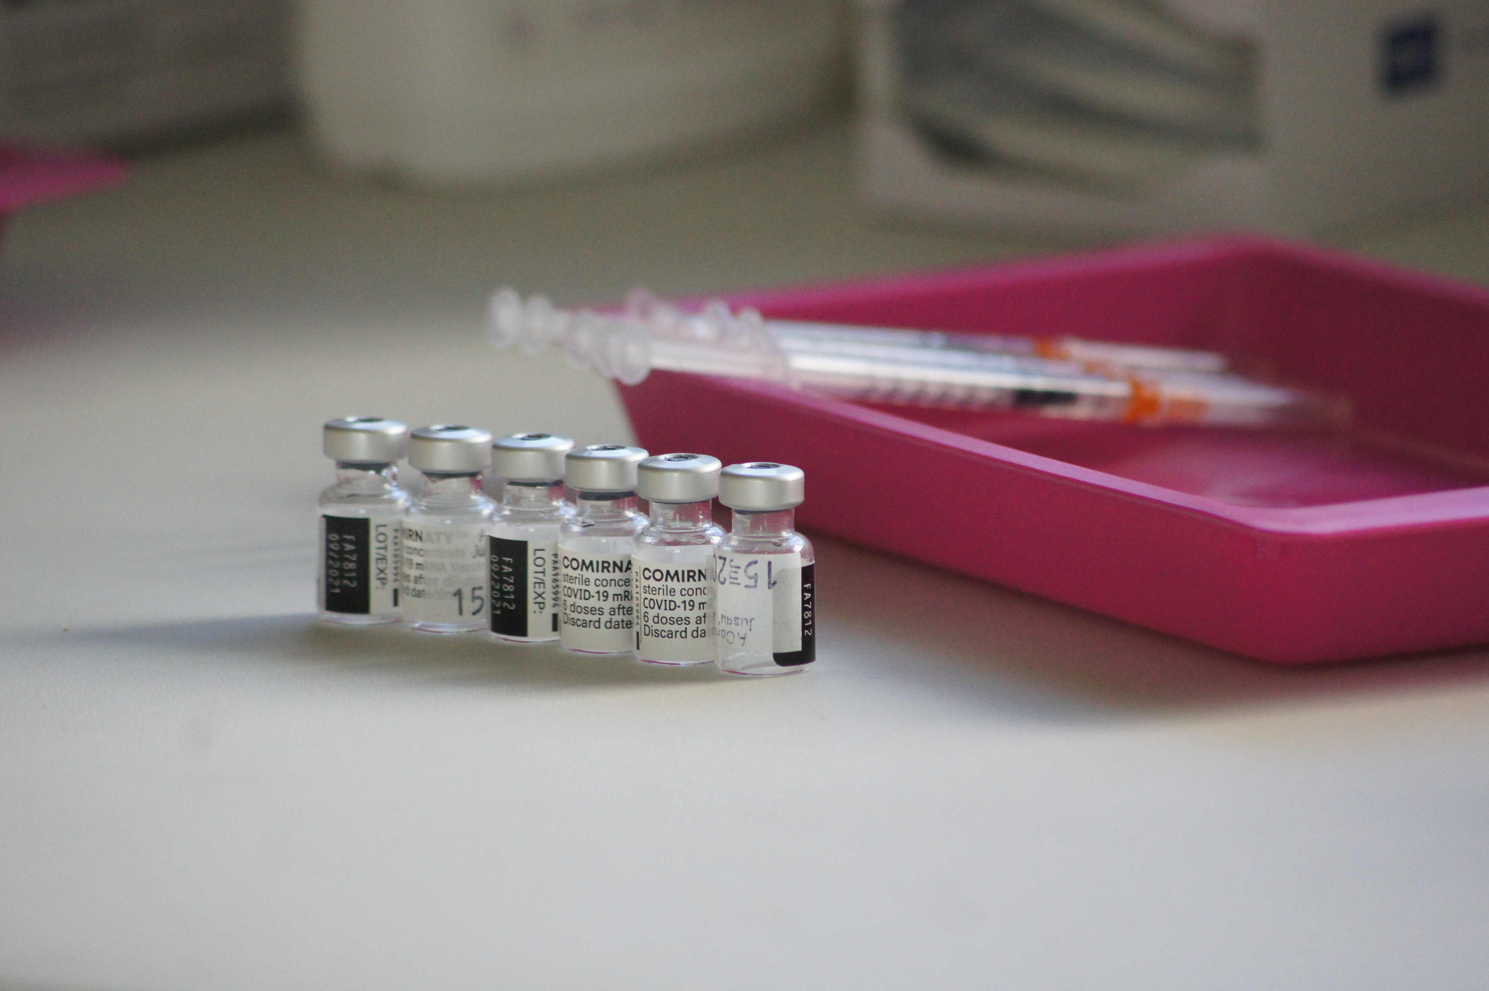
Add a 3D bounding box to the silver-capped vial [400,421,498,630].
[{"bbox_3d":[-0.048,0.005,2.041,0.016,0.032,0.016,-1,11,0],"label":"silver-capped vial"}]

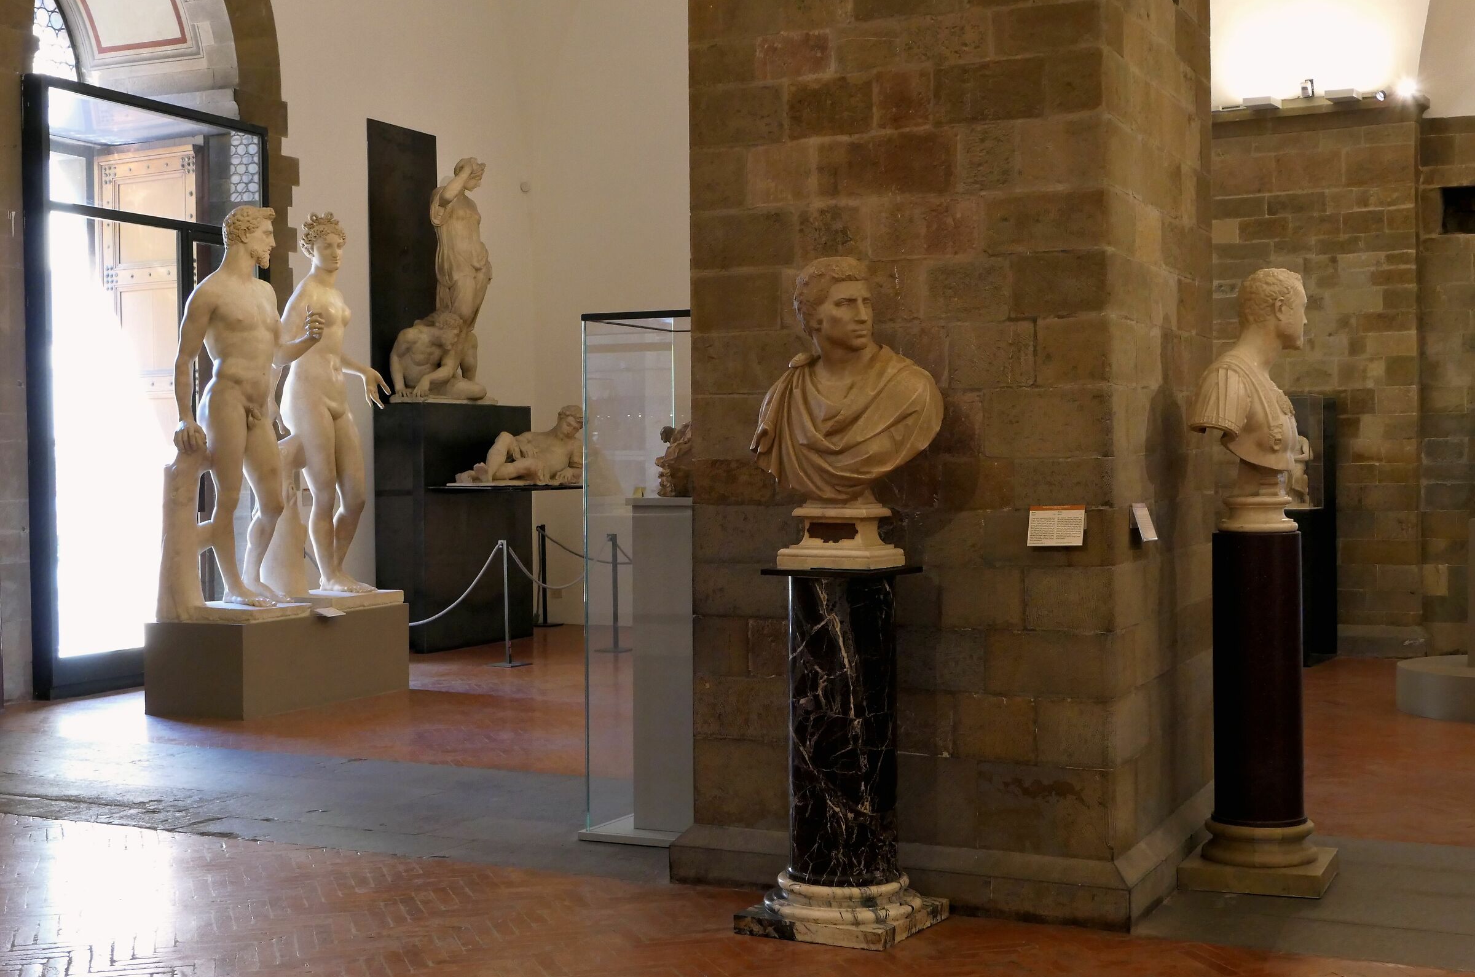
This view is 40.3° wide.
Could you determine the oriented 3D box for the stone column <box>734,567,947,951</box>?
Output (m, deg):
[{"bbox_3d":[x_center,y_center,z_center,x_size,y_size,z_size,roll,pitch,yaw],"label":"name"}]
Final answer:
[{"bbox_3d":[0.322,0.789,6.143,0.485,1.097,0.485,0,2,27],"label":"stone column"}]

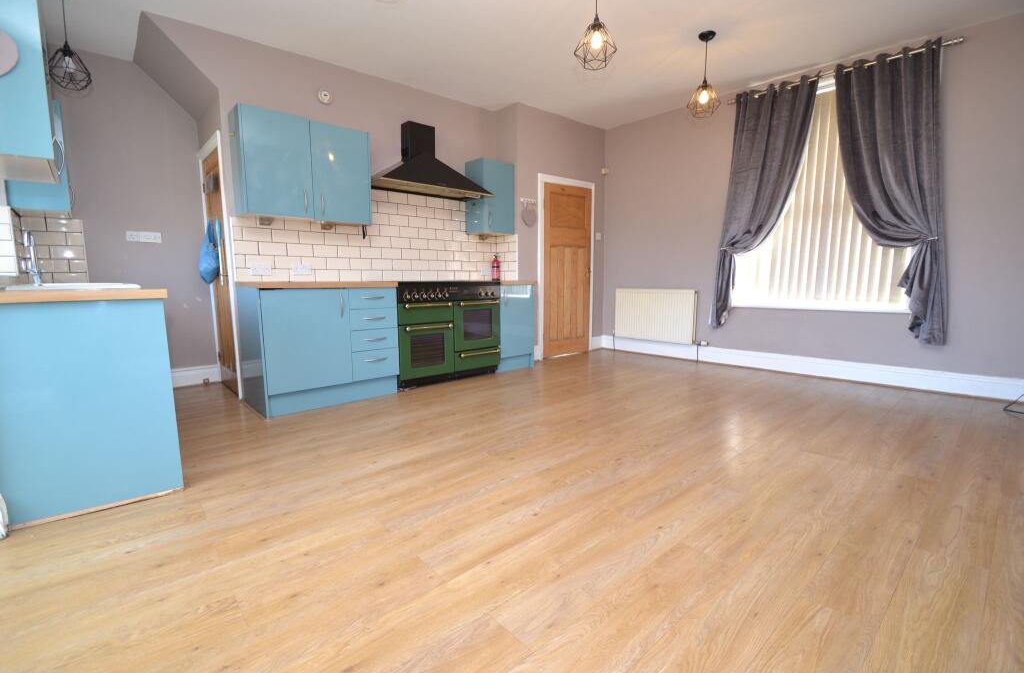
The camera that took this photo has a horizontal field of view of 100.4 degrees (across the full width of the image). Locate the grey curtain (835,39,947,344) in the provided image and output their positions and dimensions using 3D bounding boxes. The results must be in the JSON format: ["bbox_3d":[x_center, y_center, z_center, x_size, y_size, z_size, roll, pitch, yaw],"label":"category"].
[{"bbox_3d":[3.043,-1.111,3.441,0.170,2.290,0.860,-7,10,-42],"label":"grey curtain"}]

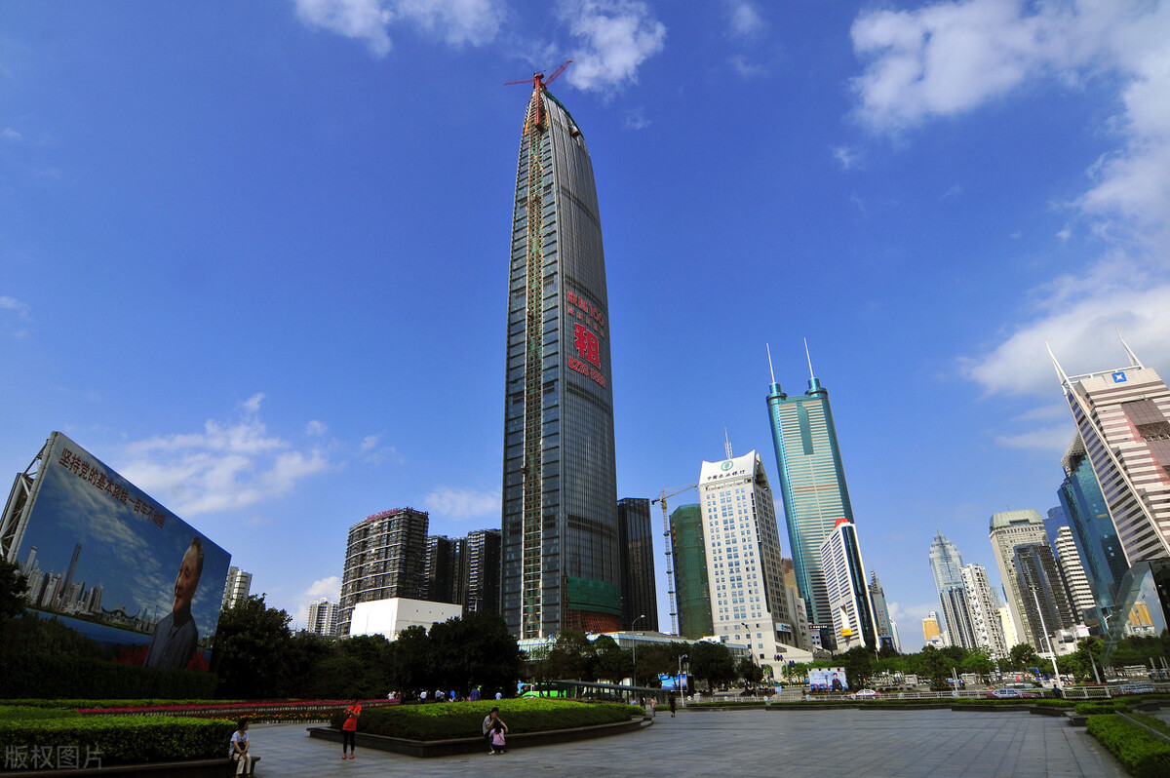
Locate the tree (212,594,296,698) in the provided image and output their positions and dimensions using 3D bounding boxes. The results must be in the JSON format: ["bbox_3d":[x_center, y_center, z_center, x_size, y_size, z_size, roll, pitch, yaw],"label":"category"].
[{"bbox_3d":[-35.760,27.780,63.590,8.300,10.470,8.300,12,-29,-25],"label":"tree"}]

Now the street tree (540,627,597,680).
[{"bbox_3d":[-3.120,49.750,106.980,9.600,10.680,9.600,0,-26,-2],"label":"street tree"}]

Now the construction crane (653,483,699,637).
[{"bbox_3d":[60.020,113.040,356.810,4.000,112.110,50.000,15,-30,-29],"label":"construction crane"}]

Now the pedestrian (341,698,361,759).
[{"bbox_3d":[-7.037,10.274,17.718,0.360,1.580,0.470,18,-32,-36],"label":"pedestrian"}]

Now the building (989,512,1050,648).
[{"bbox_3d":[380.198,170.743,485.077,28.000,132.000,36.000,19,-32,-37],"label":"building"}]

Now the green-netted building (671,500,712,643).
[{"bbox_3d":[77.091,131.954,370.910,28.000,109.000,28.000,-16,-29,29],"label":"green-netted building"}]

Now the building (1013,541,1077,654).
[{"bbox_3d":[304.190,143.710,385.050,20.000,77.140,20.000,-16,-30,29],"label":"building"}]

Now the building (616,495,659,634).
[{"bbox_3d":[33.510,125.180,376.790,25.000,108.300,25.000,-6,-27,12],"label":"building"}]

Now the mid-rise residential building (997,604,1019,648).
[{"bbox_3d":[356.260,209.160,489.360,12.000,49.970,13.000,-16,-30,29],"label":"mid-rise residential building"}]

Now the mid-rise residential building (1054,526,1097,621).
[{"bbox_3d":[347.555,145.228,401.496,14.000,101.000,15.000,-9,-26,16],"label":"mid-rise residential building"}]

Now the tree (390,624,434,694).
[{"bbox_3d":[-19.079,30.202,64.377,5.200,8.000,5.200,-2,-25,0],"label":"tree"}]

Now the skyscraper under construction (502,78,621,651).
[{"bbox_3d":[-14.330,-44.870,407.730,41.810,442.000,56.160,-17,-30,30],"label":"skyscraper under construction"}]

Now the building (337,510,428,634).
[{"bbox_3d":[-142.600,149.319,401.377,68.000,119.000,25.000,-23,-33,38],"label":"building"}]

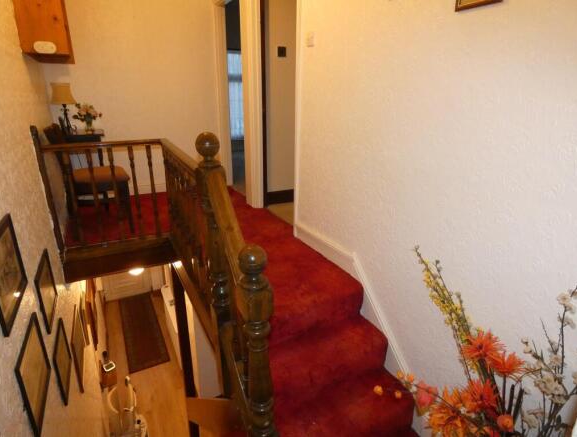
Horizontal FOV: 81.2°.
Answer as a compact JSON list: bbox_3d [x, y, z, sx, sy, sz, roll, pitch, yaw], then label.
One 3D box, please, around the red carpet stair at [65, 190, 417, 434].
[{"bbox_3d":[-0.784,0.522,2.684,1.685,0.670,3.250,-10,23,-26],"label":"red carpet stair"}]

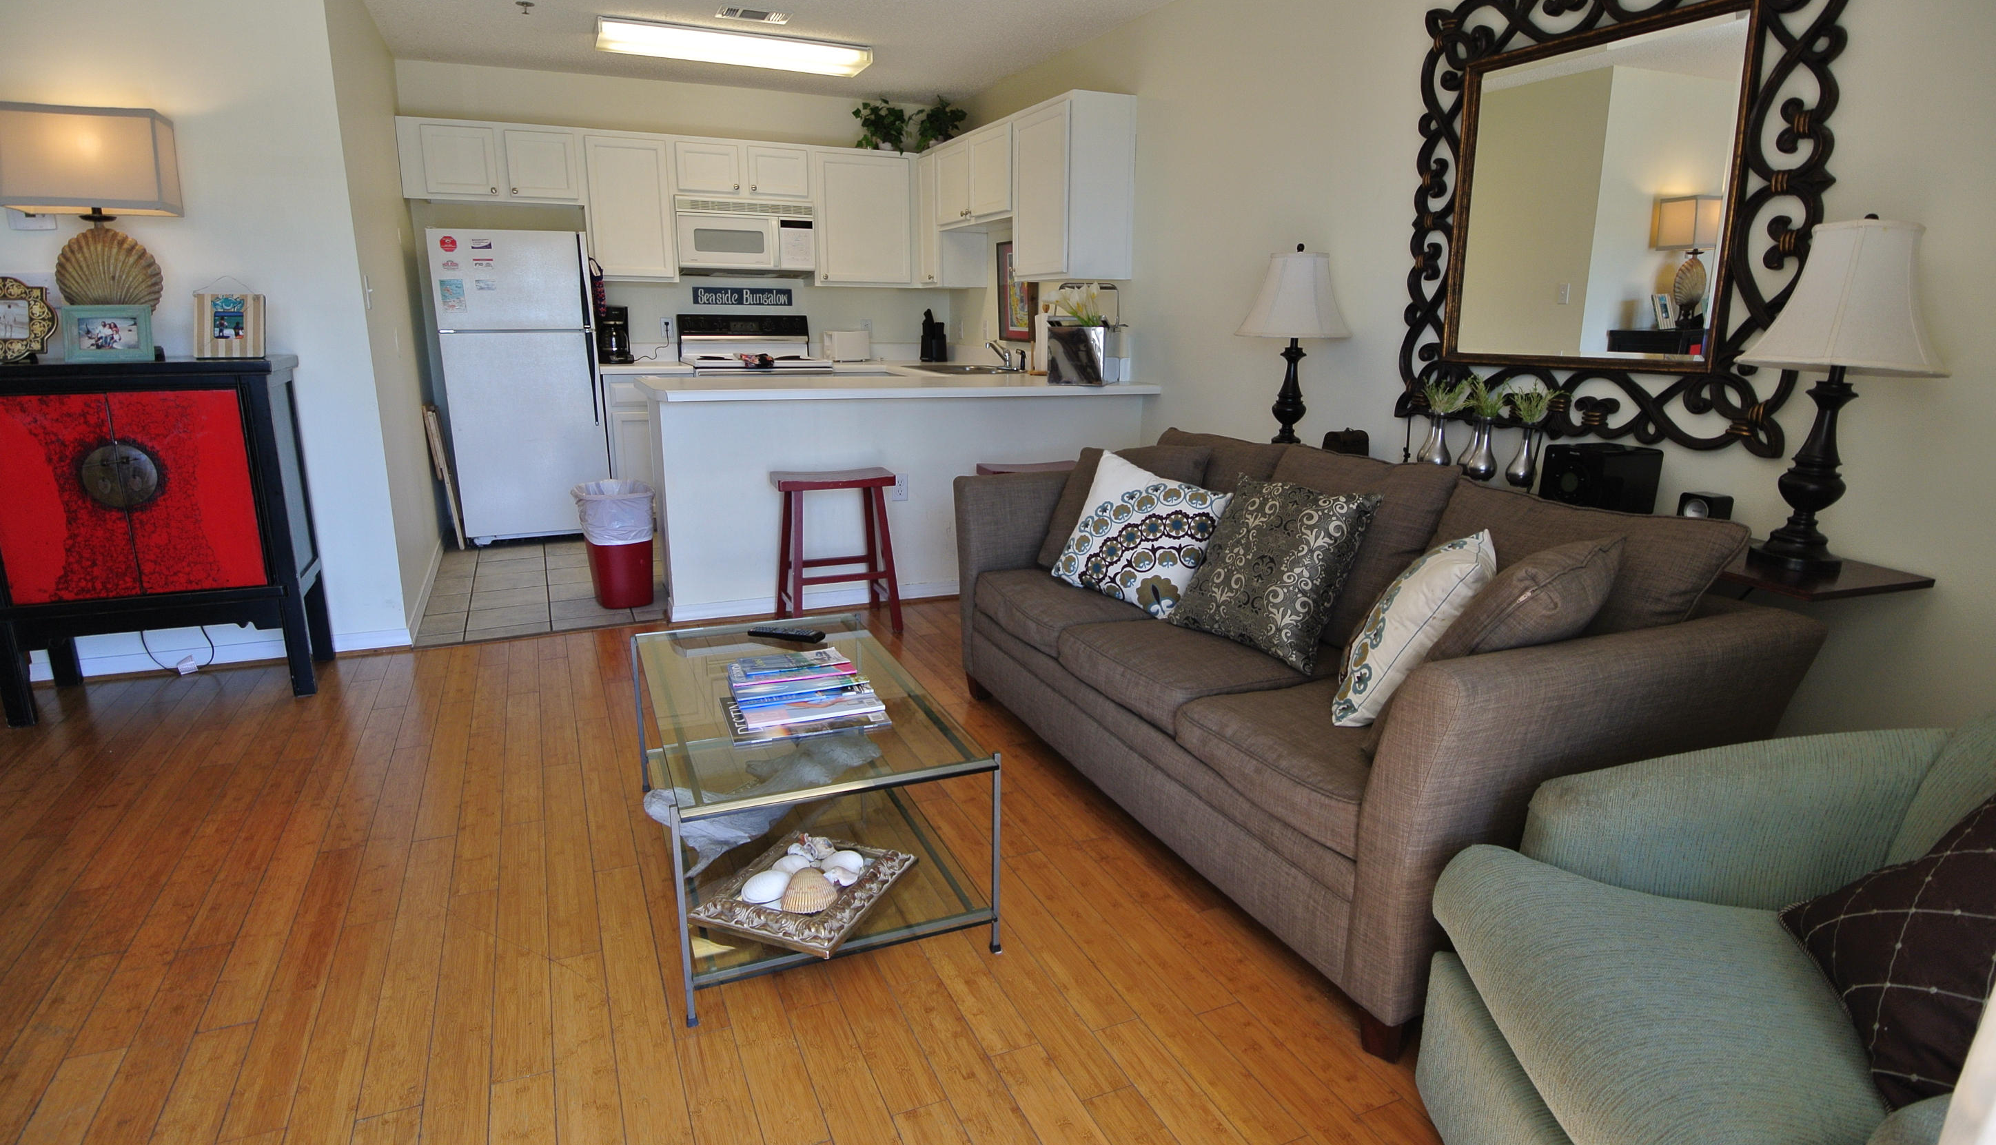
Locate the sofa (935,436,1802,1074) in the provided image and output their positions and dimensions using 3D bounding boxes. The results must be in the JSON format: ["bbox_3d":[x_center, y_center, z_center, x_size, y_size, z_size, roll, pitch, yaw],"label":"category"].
[{"bbox_3d":[0.695,0.163,2.595,0.950,0.850,2.010,-6,16,-24],"label":"sofa"}]

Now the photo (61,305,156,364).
[{"bbox_3d":[-2.563,-0.691,2.896,0.200,0.170,0.035,-6,-2,-24],"label":"photo"}]

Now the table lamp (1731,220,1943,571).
[{"bbox_3d":[1.672,-0.351,2.009,0.335,0.690,0.335,-6,15,-24],"label":"table lamp"}]

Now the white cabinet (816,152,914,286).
[{"bbox_3d":[-0.846,-2.155,6.123,0.600,0.778,0.315,-6,16,-24],"label":"white cabinet"}]

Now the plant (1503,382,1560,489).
[{"bbox_3d":[1.383,-0.359,2.621,0.110,0.265,0.130,-6,16,-24],"label":"plant"}]

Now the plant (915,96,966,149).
[{"bbox_3d":[-0.337,-2.642,5.963,0.330,0.300,0.290,-6,15,-24],"label":"plant"}]

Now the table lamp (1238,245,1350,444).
[{"bbox_3d":[0.972,-0.690,3.294,0.335,0.690,0.335,-6,15,-24],"label":"table lamp"}]

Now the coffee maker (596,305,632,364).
[{"bbox_3d":[-2.175,-1.342,5.651,0.180,0.310,0.230,-6,16,-24],"label":"coffee maker"}]

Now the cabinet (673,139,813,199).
[{"bbox_3d":[-1.464,-2.267,5.663,0.764,0.310,0.325,-6,15,-24],"label":"cabinet"}]

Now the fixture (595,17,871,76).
[{"bbox_3d":[-1.230,-2.461,4.702,1.220,0.077,0.290,-6,16,-24],"label":"fixture"}]

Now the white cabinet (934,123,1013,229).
[{"bbox_3d":[0.007,-2.094,5.339,0.328,0.457,0.960,-6,15,-24],"label":"white cabinet"}]

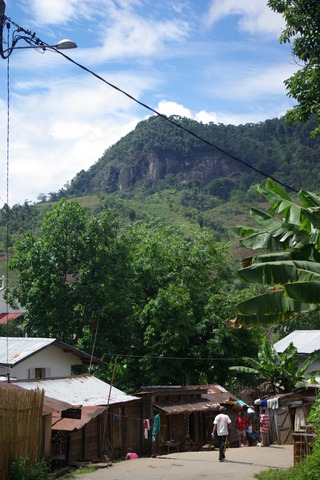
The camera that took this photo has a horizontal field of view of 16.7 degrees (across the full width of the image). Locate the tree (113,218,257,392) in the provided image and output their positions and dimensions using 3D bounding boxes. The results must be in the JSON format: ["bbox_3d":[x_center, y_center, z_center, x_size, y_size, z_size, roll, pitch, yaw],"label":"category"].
[{"bbox_3d":[1.660,4.619,66.000,8.600,11.600,8.200,0,-9,0],"label":"tree"}]

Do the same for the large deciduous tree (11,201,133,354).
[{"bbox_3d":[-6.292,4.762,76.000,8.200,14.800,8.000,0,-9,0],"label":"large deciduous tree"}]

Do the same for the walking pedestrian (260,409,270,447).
[{"bbox_3d":[4.681,8.341,48.500,0.450,1.660,0.360,5,-10,-30],"label":"walking pedestrian"}]

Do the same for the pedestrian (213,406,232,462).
[{"bbox_3d":[1.927,5.996,33.700,0.580,1.710,0.450,-2,-9,12],"label":"pedestrian"}]

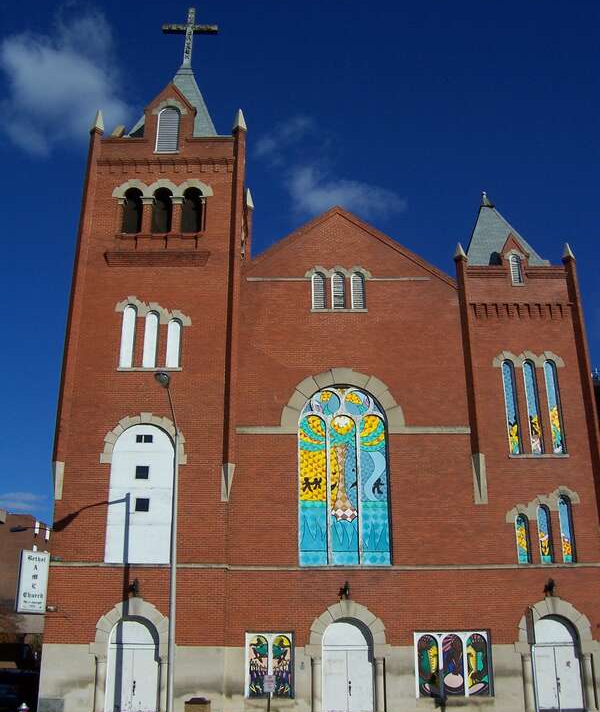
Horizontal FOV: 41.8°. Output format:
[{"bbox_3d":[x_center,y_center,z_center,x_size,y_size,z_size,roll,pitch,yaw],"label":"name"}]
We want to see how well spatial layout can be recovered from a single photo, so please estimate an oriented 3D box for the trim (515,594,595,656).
[{"bbox_3d":[7.648,8.114,23.712,2.360,1.700,0.400,0,-21,0],"label":"trim"}]

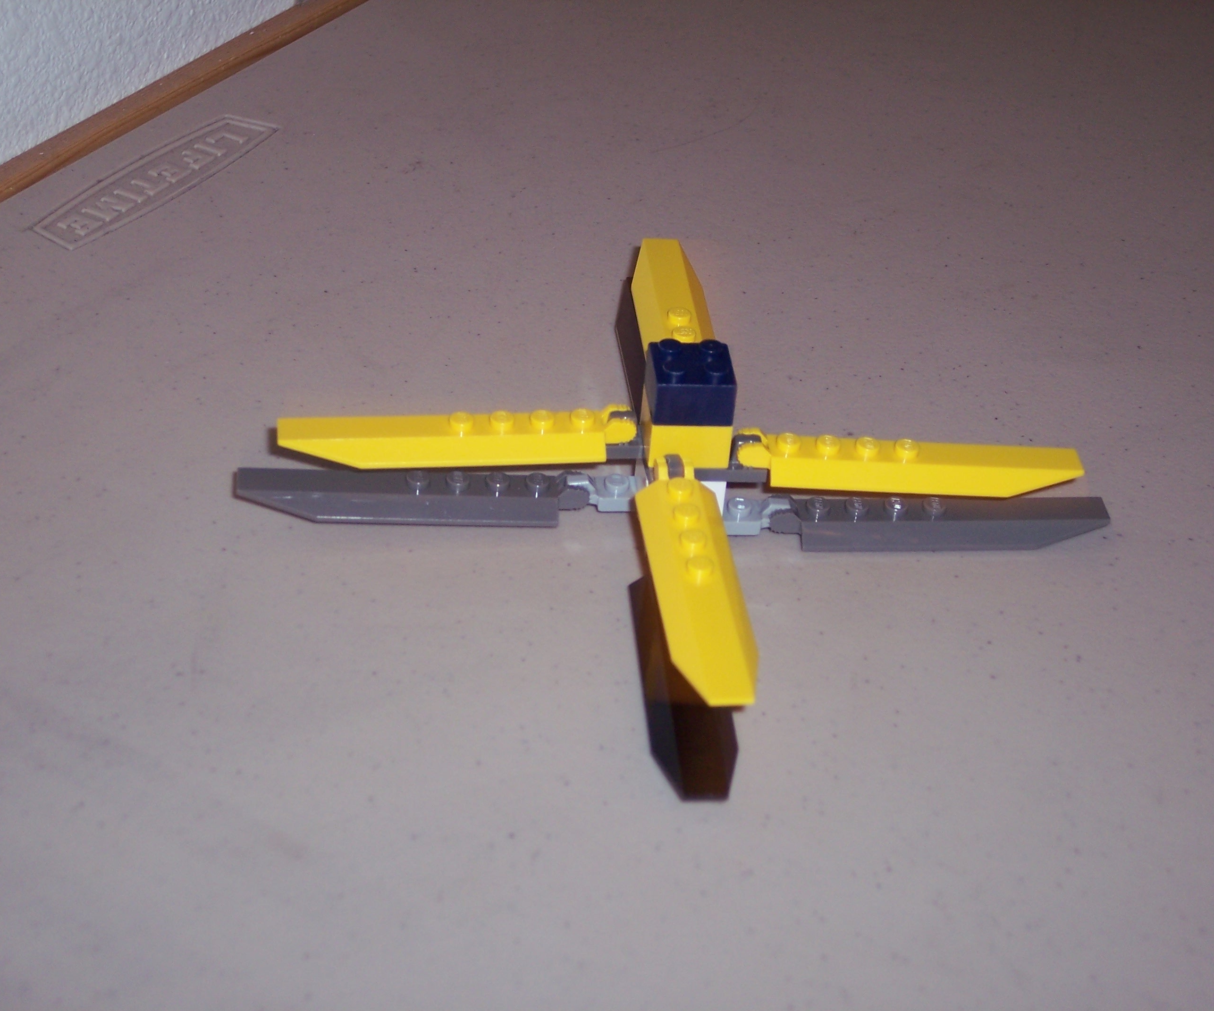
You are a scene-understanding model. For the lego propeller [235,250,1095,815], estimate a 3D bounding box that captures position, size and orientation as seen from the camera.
[{"bbox_3d":[0.015,-0.013,0.505,0.177,0.039,0.177,1,35,-7],"label":"lego propeller"}]

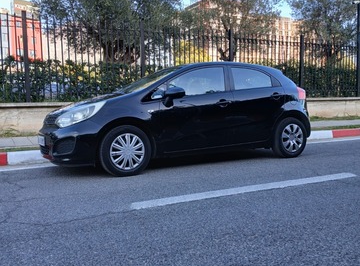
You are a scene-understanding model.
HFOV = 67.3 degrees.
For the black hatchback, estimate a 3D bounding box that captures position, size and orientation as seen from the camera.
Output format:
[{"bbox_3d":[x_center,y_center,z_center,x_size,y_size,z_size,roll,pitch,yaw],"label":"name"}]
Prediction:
[{"bbox_3d":[0.105,-0.328,4.297,4.045,1.455,1.740,-3,5,-24],"label":"black hatchback"}]

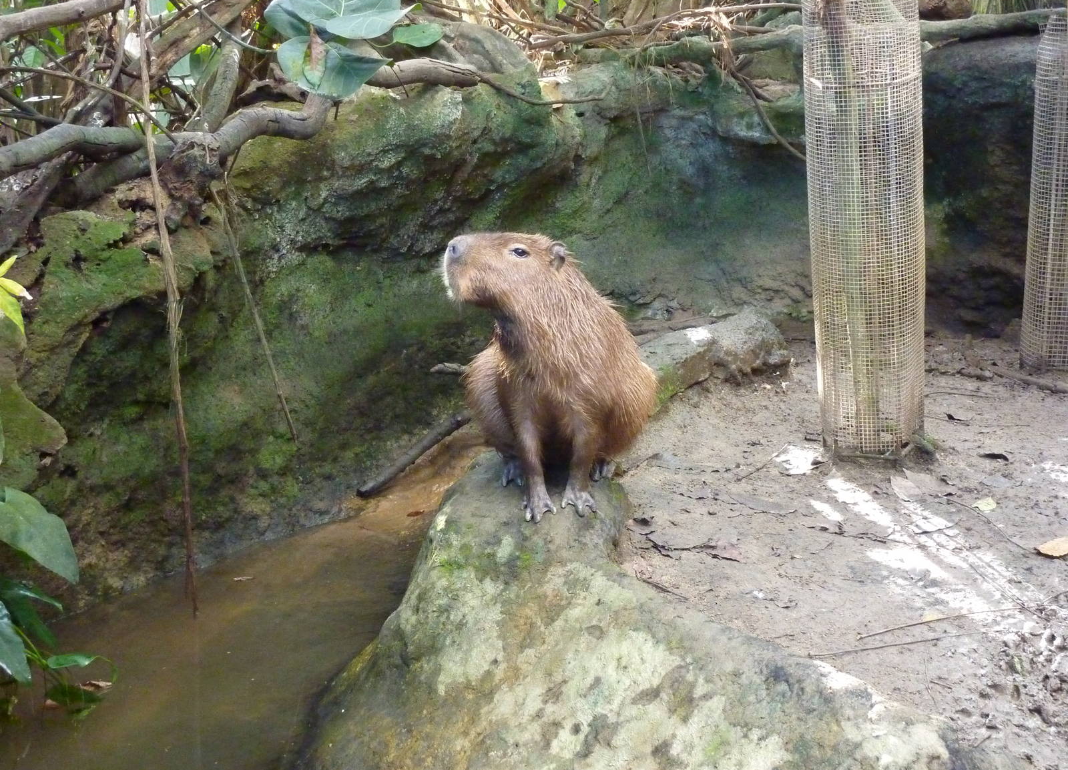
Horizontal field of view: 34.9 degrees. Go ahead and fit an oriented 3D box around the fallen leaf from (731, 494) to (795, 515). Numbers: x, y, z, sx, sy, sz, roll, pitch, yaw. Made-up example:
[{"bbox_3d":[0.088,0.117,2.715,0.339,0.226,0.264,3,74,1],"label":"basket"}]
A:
[{"bbox_3d":[0.488,0.259,3.674,0.163,0.015,0.054,17,27,41],"label":"fallen leaf"}]

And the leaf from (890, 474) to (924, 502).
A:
[{"bbox_3d":[0.813,0.227,3.725,0.067,0.020,0.139,-9,21,-18],"label":"leaf"}]

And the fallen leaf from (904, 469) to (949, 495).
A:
[{"bbox_3d":[0.865,0.214,3.759,0.078,0.018,0.164,-11,22,-23],"label":"fallen leaf"}]

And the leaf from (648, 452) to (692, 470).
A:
[{"bbox_3d":[0.314,0.180,3.906,0.079,0.015,0.119,-19,26,-38],"label":"leaf"}]

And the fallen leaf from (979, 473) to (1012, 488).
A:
[{"bbox_3d":[1.024,0.214,3.755,0.067,0.012,0.065,-18,25,-37],"label":"fallen leaf"}]

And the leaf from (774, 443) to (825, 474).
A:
[{"bbox_3d":[0.607,0.171,3.889,0.110,0.025,0.182,11,23,30],"label":"leaf"}]

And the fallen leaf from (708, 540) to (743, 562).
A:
[{"bbox_3d":[0.403,0.339,3.453,0.083,0.020,0.069,13,25,35],"label":"fallen leaf"}]

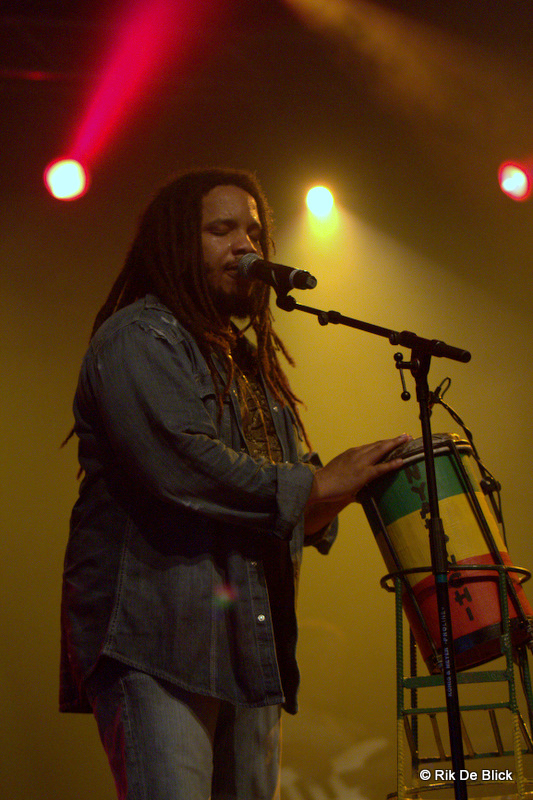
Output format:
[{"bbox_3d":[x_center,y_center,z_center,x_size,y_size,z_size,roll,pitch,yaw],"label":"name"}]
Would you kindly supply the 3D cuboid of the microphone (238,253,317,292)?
[{"bbox_3d":[0.021,-0.241,5.300,0.052,0.052,0.210,8,5,-40],"label":"microphone"}]

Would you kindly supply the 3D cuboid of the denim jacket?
[{"bbox_3d":[-0.130,0.206,5.380,0.470,0.800,0.500,-10,-14,32],"label":"denim jacket"}]

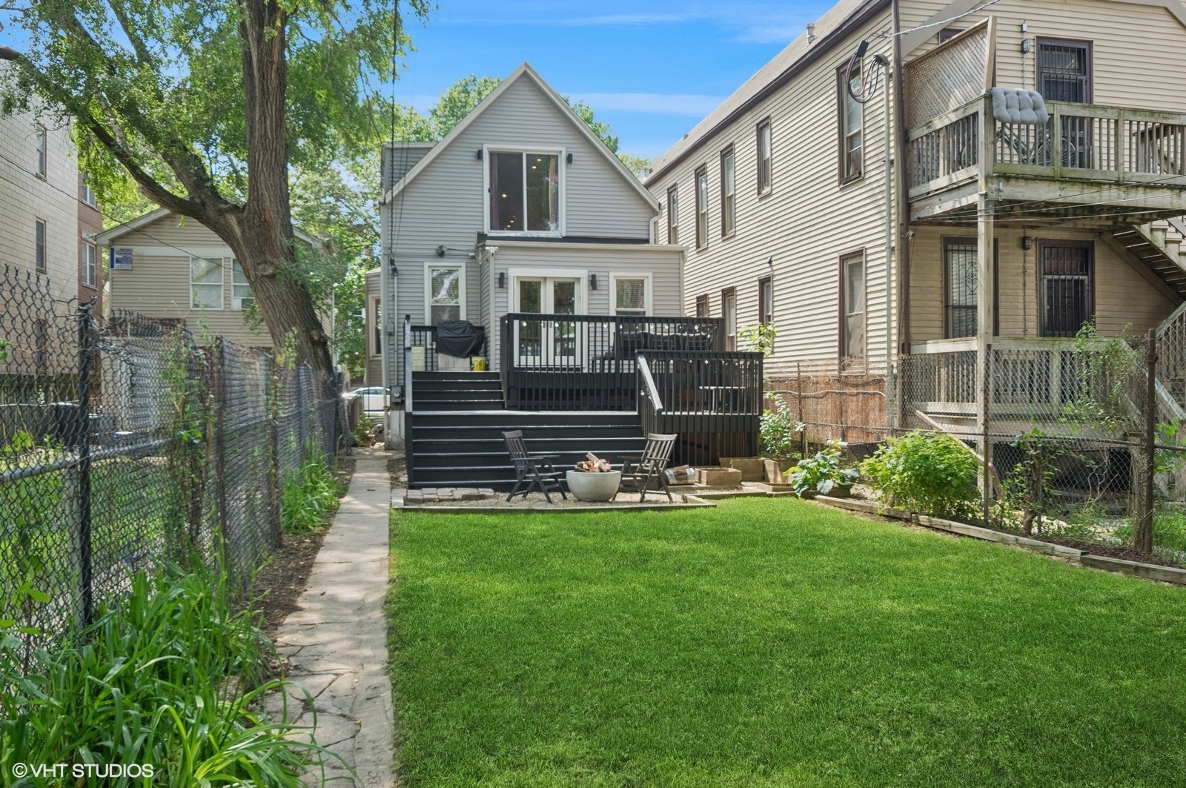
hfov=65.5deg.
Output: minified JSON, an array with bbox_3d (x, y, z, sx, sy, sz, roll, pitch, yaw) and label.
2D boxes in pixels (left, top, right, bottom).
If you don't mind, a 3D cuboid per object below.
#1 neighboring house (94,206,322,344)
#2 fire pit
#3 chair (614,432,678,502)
[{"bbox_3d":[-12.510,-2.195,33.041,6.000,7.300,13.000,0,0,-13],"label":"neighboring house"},{"bbox_3d":[0.017,1.175,13.155,0.775,0.660,0.775,0,0,0],"label":"fire pit"},{"bbox_3d":[0.738,1.038,13.032,0.770,0.940,0.610,0,0,-44],"label":"chair"}]

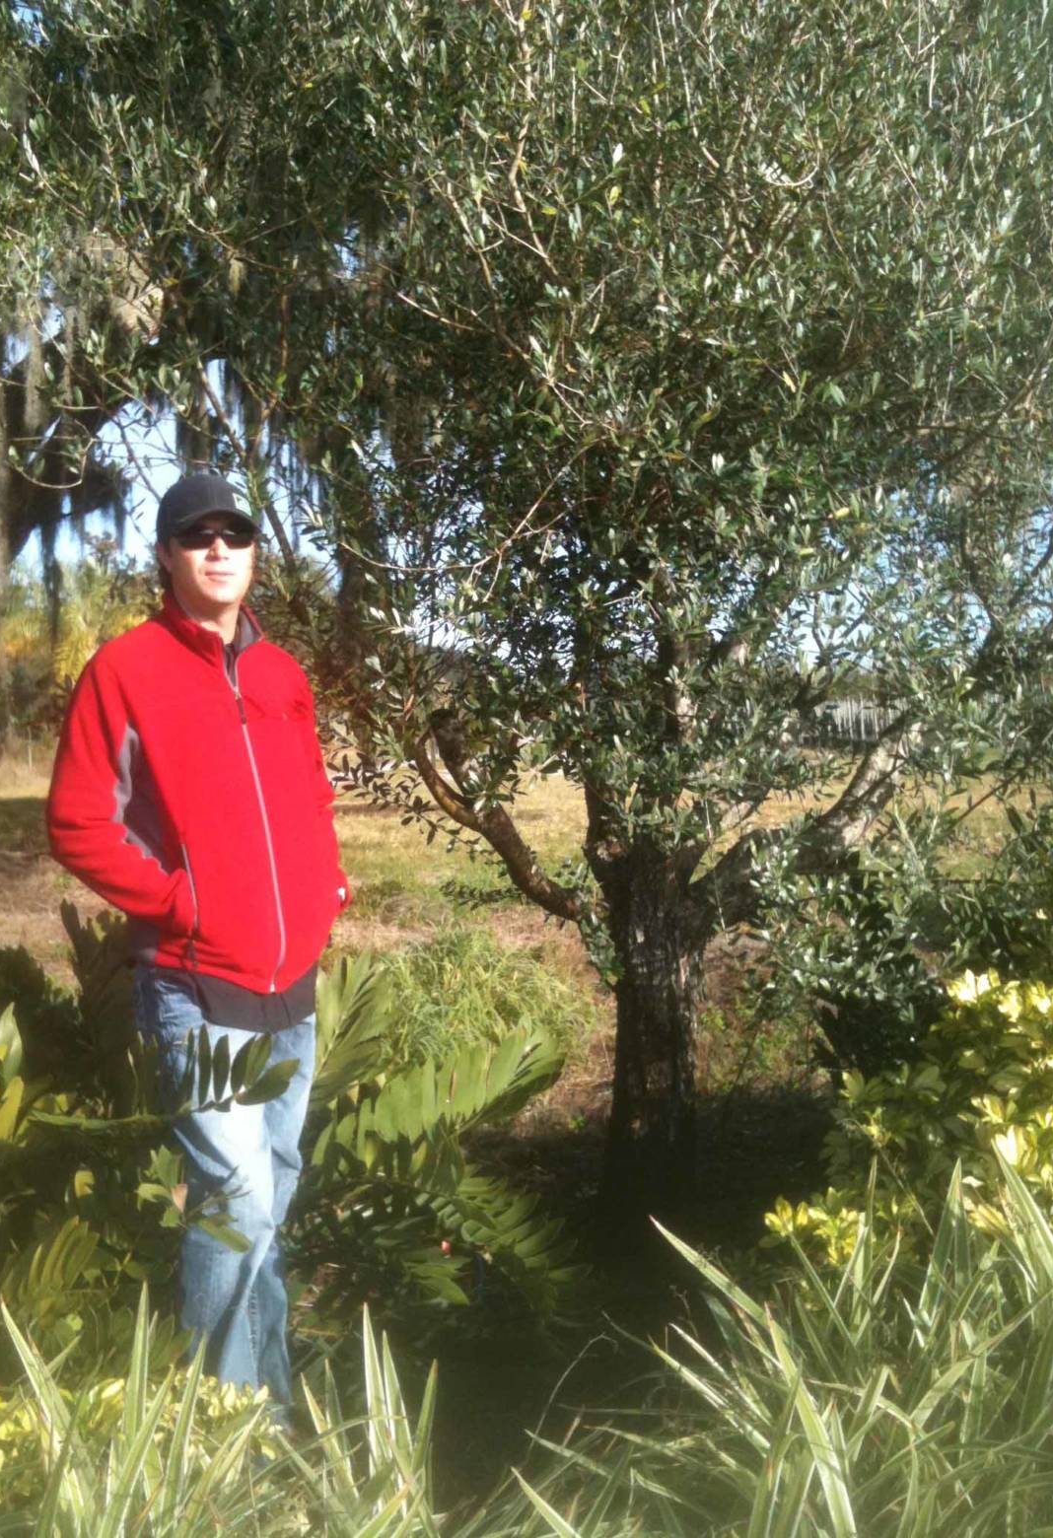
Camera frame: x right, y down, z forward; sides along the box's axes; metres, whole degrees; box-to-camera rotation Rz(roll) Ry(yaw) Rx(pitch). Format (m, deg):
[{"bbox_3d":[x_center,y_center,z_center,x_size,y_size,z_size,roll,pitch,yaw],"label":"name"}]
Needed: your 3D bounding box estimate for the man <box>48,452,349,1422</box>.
[{"bbox_3d":[-0.605,0.355,2.880,0.580,1.830,0.370,-2,4,-41],"label":"man"}]

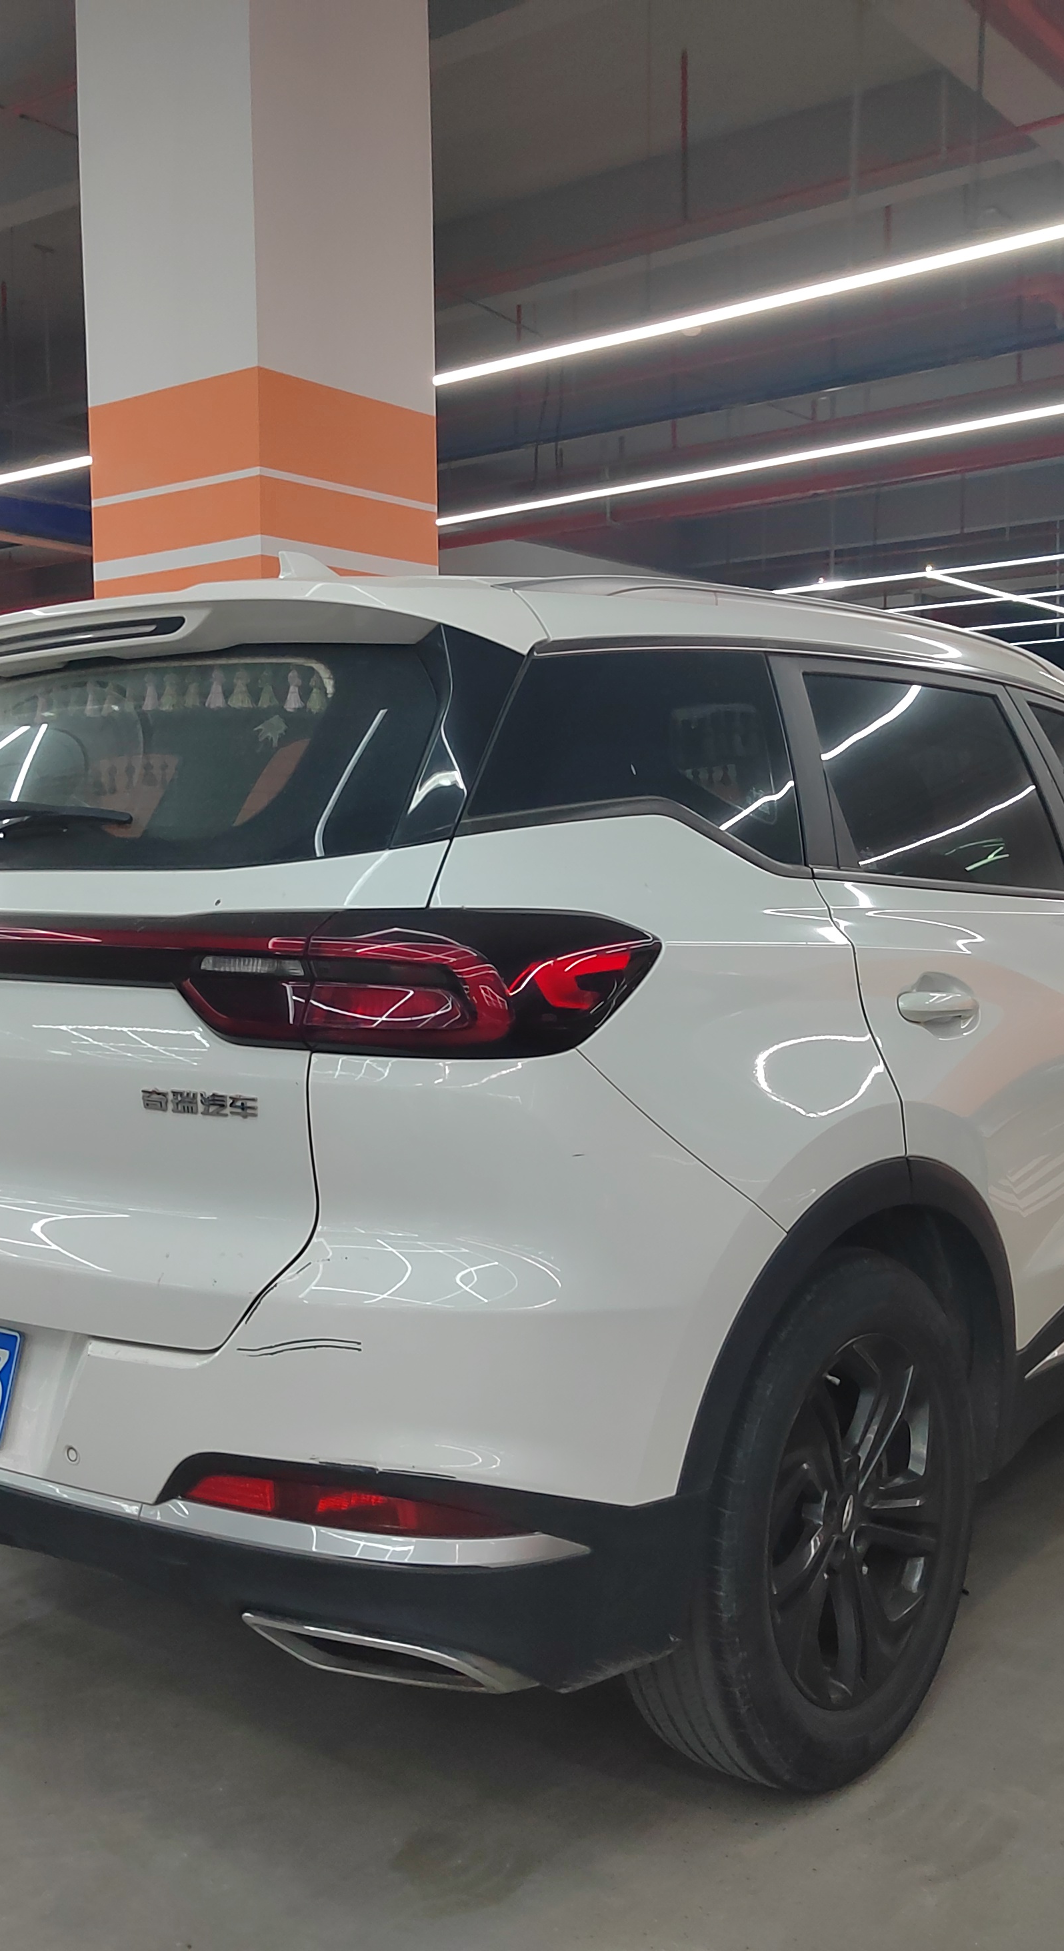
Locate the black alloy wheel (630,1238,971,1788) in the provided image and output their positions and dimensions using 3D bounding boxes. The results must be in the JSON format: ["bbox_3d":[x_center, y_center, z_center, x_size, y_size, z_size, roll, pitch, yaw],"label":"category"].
[{"bbox_3d":[0.368,0.729,2.417,0.230,0.720,0.725,2,4,39],"label":"black alloy wheel"}]

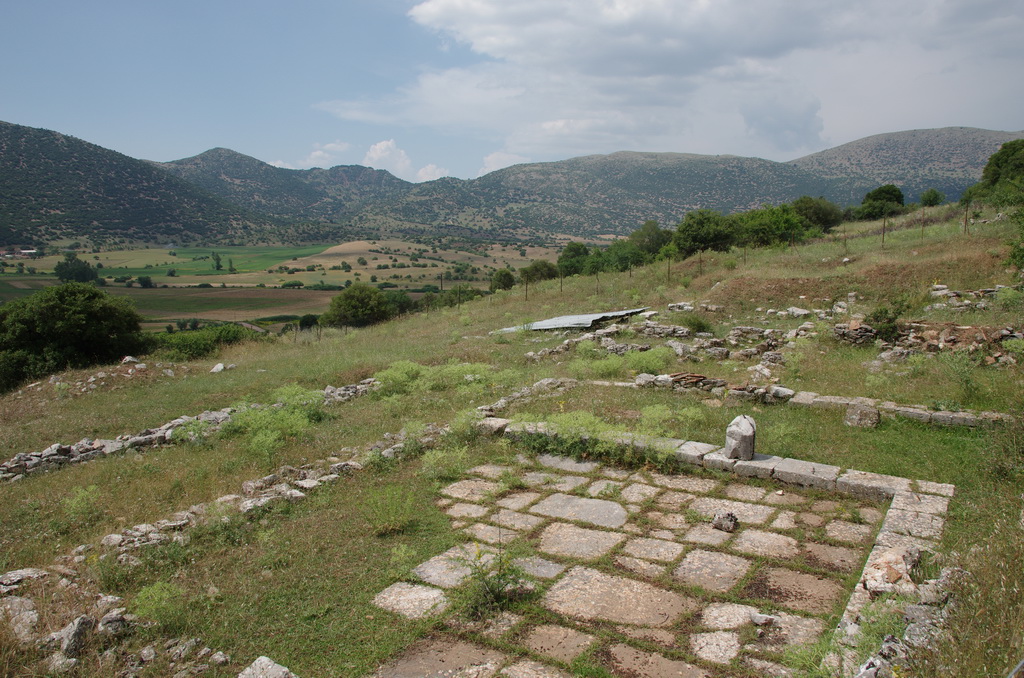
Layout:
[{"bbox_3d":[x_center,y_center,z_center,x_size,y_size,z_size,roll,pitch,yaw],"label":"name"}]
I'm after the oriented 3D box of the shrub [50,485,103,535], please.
[{"bbox_3d":[-4.726,1.850,7.700,0.547,0.477,0.493,-6,10,-32],"label":"shrub"}]

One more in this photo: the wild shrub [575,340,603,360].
[{"bbox_3d":[1.790,0.246,16.600,0.635,0.470,0.572,1,9,6],"label":"wild shrub"}]

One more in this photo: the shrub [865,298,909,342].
[{"bbox_3d":[7.494,-0.370,14.200,0.854,0.841,0.769,5,10,28],"label":"shrub"}]

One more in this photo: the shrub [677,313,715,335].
[{"bbox_3d":[4.913,-0.415,19.000,0.987,0.533,0.888,2,9,14],"label":"shrub"}]

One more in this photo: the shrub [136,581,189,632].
[{"bbox_3d":[-2.643,2.017,5.350,0.395,0.331,0.355,-5,10,-28],"label":"shrub"}]

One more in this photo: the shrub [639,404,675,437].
[{"bbox_3d":[1.975,1.114,9.700,0.477,0.388,0.430,2,9,12],"label":"shrub"}]

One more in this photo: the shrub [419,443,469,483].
[{"bbox_3d":[-0.840,1.514,8.700,0.595,0.412,0.535,-1,9,-6],"label":"shrub"}]

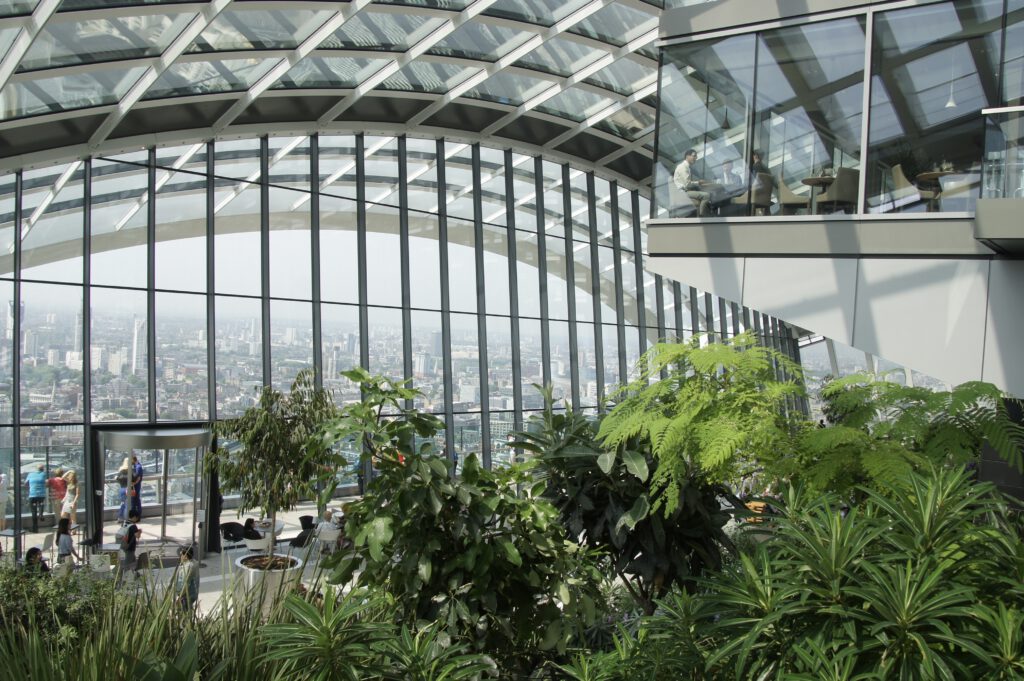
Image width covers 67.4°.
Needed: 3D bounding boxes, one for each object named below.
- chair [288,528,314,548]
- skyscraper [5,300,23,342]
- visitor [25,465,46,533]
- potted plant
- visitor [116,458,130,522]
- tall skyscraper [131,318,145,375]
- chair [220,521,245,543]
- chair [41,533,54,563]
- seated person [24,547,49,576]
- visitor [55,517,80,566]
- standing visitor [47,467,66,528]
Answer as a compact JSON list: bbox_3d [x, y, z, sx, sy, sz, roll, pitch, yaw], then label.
[{"bbox_3d":[-4.944,4.806,18.171,0.540,0.740,0.520,3,1,30],"label":"chair"},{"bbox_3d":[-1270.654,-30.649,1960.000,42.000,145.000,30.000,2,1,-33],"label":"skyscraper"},{"bbox_3d":[-11.974,3.940,19.339,0.560,1.730,0.460,2,1,-27],"label":"visitor"},{"bbox_3d":[-4.654,2.999,14.850,2.300,4.600,2.300,3,1,-19],"label":"potted plant"},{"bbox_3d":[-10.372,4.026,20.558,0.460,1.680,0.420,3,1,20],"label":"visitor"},{"bbox_3d":[-879.763,14.152,1810.000,32.000,140.000,26.000,3,1,-27],"label":"tall skyscraper"},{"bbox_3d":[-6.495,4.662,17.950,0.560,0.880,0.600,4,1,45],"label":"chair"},{"bbox_3d":[-10.026,4.558,16.501,0.520,0.780,0.500,3,1,6],"label":"chair"},{"bbox_3d":[-8.976,4.528,14.412,0.750,1.250,0.520,3,1,-21],"label":"seated person"},{"bbox_3d":[-8.836,4.335,15.192,0.420,1.630,0.480,2,1,-39],"label":"visitor"},{"bbox_3d":[-11.607,4.019,19.653,0.540,1.600,0.460,2,1,-23],"label":"standing visitor"}]

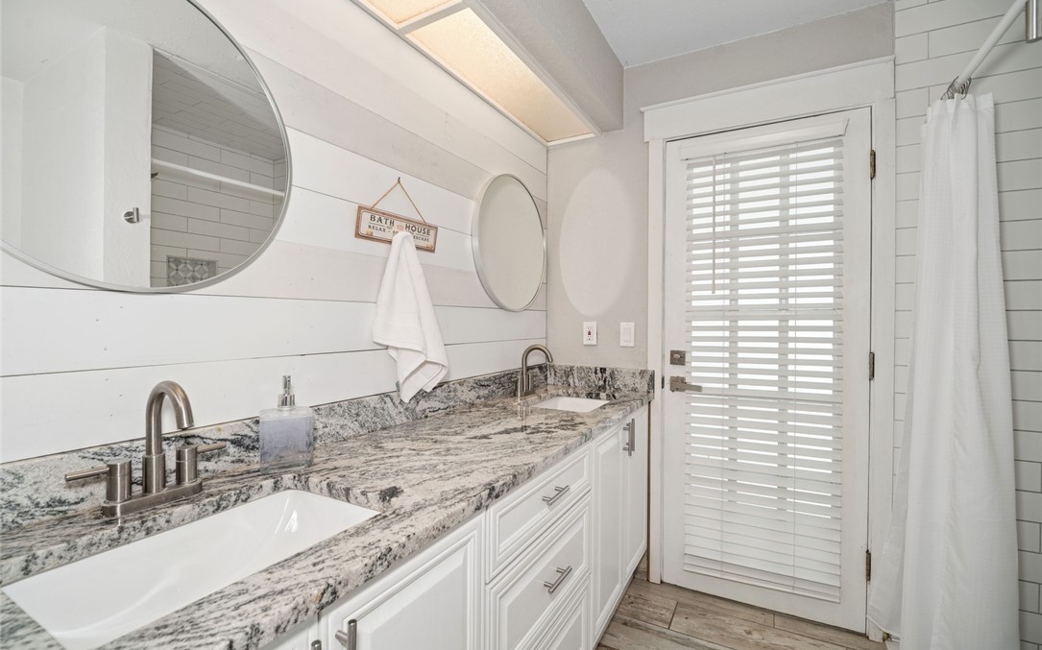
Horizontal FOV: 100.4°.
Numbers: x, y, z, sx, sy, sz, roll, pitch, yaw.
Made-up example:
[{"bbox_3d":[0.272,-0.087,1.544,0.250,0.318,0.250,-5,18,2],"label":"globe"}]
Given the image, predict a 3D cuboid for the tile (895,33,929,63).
[{"bbox_3d":[1.463,-1.033,1.625,0.095,0.100,0.012,0,0,26],"label":"tile"}]

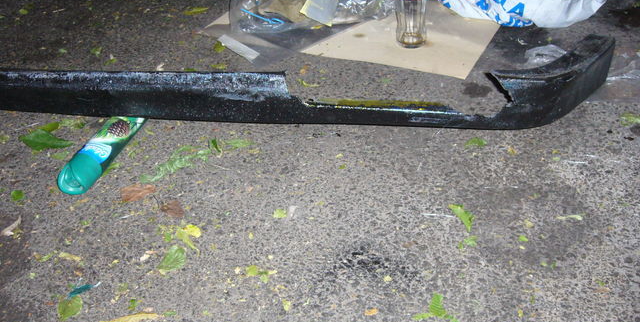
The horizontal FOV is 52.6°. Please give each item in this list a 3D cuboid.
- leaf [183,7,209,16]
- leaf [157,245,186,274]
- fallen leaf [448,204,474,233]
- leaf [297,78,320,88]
[{"bbox_3d":[-0.283,-0.341,1.478,0.055,0.008,0.029,-34,45,-30],"label":"leaf"},{"bbox_3d":[-0.190,0.130,0.853,0.029,0.010,0.050,9,37,19],"label":"leaf"},{"bbox_3d":[0.196,0.076,0.872,0.022,0.010,0.058,-15,39,-10],"label":"fallen leaf"},{"bbox_3d":[-0.024,-0.146,1.224,0.048,0.009,0.021,23,44,34],"label":"leaf"}]

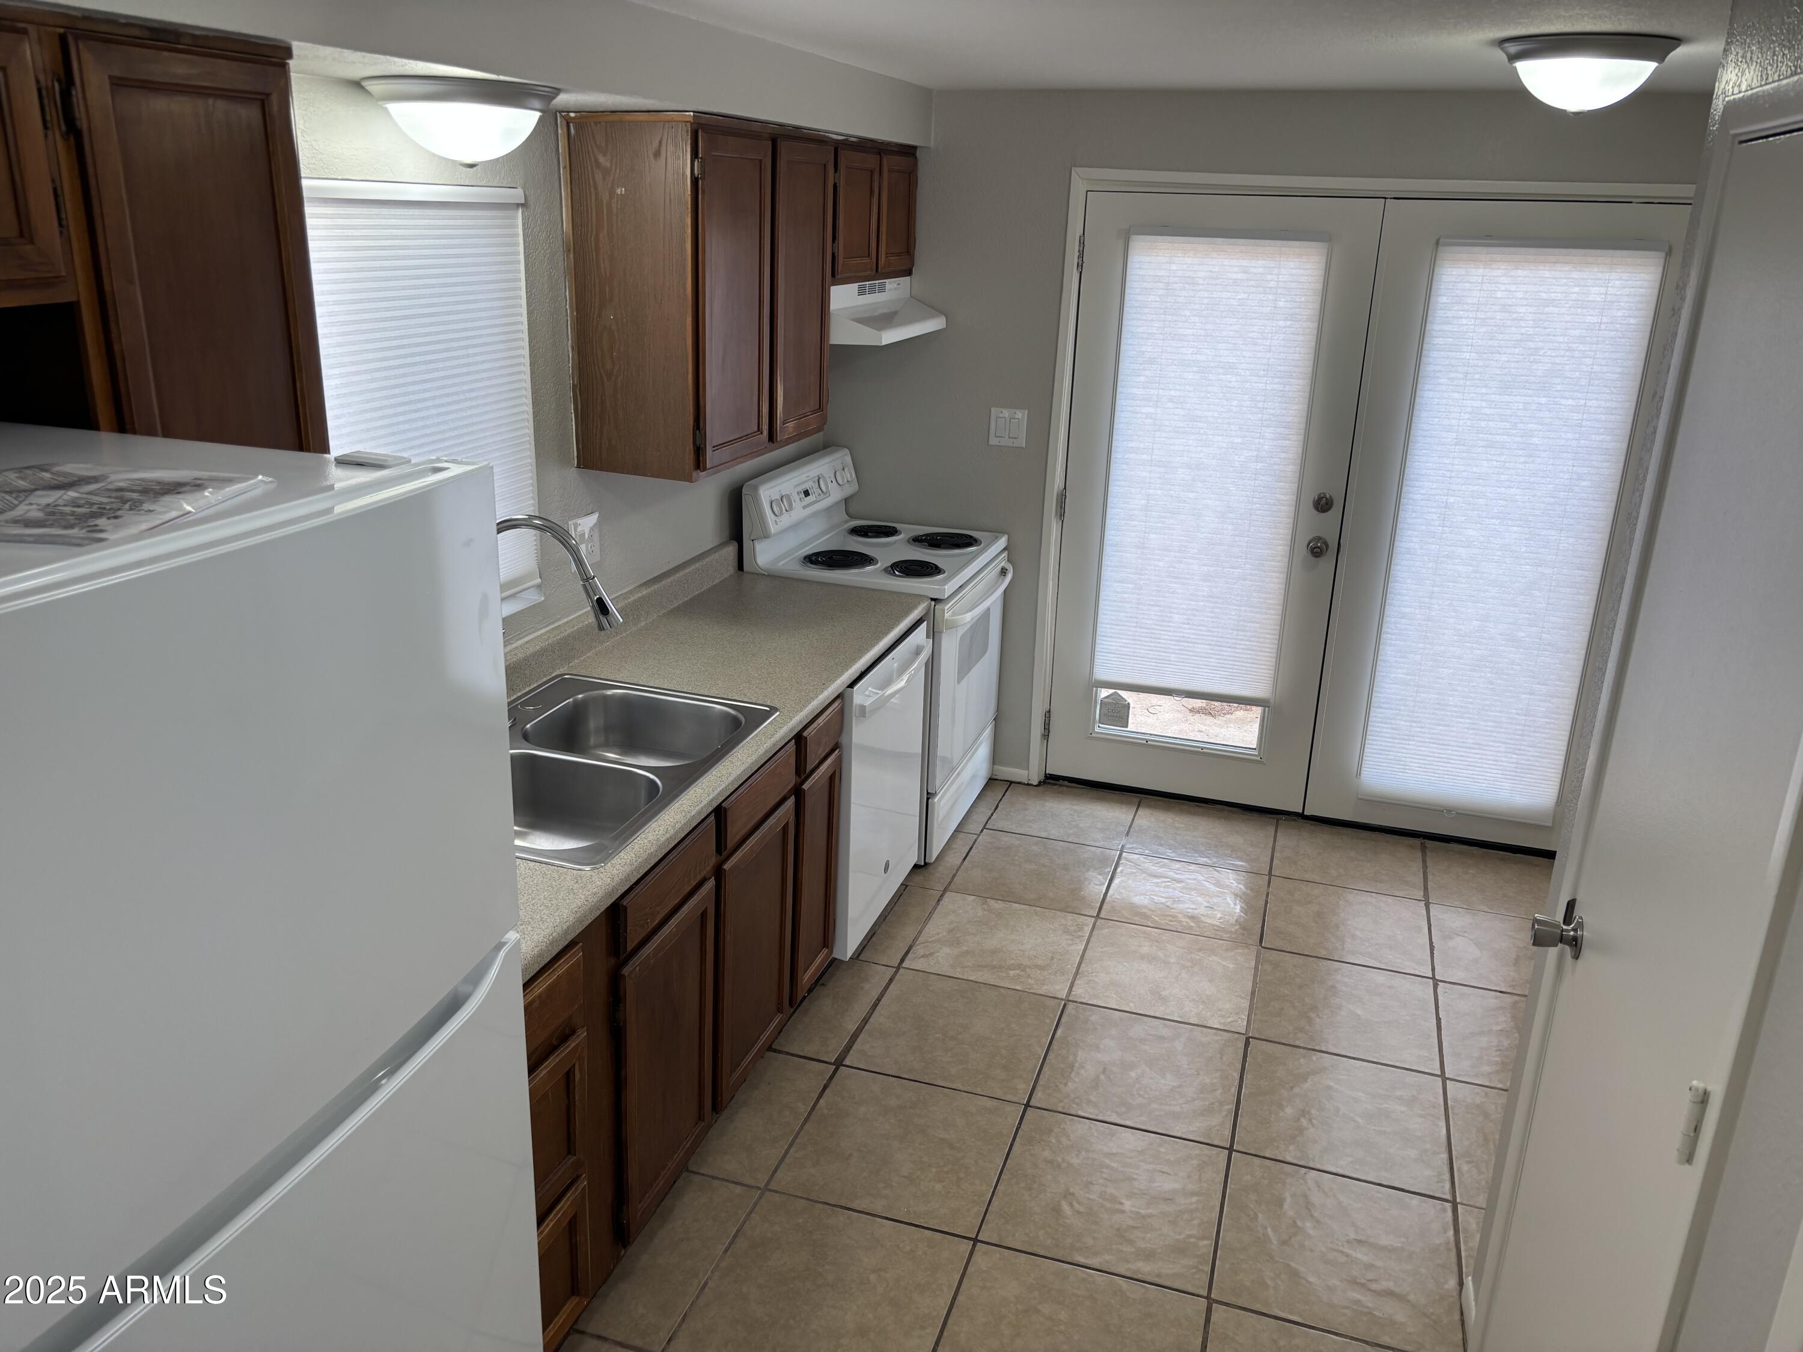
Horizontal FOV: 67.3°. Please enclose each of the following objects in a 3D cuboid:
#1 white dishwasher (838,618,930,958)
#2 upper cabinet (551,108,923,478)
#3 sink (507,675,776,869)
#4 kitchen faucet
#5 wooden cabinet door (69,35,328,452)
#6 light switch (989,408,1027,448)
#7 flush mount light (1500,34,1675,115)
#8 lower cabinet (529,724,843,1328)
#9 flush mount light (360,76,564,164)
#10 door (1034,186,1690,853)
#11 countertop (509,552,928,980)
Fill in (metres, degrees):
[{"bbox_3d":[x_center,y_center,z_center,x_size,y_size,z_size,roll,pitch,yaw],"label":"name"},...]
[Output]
[{"bbox_3d":[-0.317,0.298,3.796,0.630,0.858,0.610,8,20,16],"label":"white dishwasher"},{"bbox_3d":[-0.352,-1.105,3.815,0.334,0.800,1.640,8,20,16],"label":"upper cabinet"},{"bbox_3d":[-0.652,0.243,2.731,0.558,0.190,0.818,8,20,16],"label":"sink"},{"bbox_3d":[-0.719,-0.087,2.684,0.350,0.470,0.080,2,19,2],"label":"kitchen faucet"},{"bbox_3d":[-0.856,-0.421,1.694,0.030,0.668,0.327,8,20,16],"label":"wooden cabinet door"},{"bbox_3d":[0.364,-0.837,4.569,0.120,0.120,0.012,8,20,16],"label":"light switch"},{"bbox_3d":[1.393,-1.220,2.772,0.335,0.132,0.335,8,20,16],"label":"flush mount light"},{"bbox_3d":[-0.708,0.632,2.794,0.647,0.876,1.650,8,20,16],"label":"lower cabinet"},{"bbox_3d":[-0.779,-0.984,2.420,0.335,0.132,0.335,8,20,16],"label":"flush mount light"},{"bbox_3d":[1.417,-0.468,4.357,1.807,2.010,0.060,8,20,16],"label":"door"},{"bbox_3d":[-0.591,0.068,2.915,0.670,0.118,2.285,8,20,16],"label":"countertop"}]

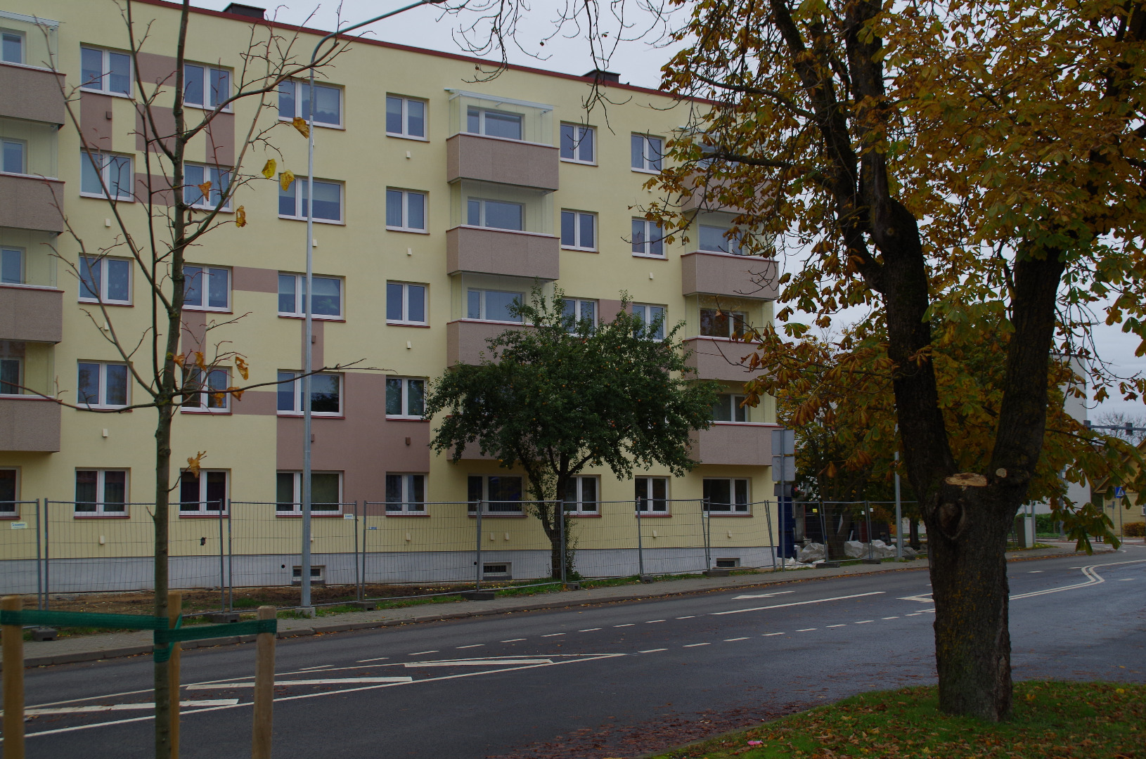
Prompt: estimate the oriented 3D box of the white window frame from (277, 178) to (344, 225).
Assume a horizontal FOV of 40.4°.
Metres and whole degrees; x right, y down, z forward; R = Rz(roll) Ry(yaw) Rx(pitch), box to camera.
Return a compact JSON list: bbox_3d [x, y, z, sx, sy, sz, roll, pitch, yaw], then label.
[{"bbox_3d":[-7.388,-5.033,43.804,1.980,1.200,0.120,3,-7,-32],"label":"white window frame"}]

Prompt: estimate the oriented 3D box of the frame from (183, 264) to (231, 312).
[{"bbox_3d":[-9.744,-2.434,41.433,1.360,1.200,0.100,3,-7,-32],"label":"frame"}]

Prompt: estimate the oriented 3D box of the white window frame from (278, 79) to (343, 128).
[{"bbox_3d":[-7.427,-7.793,44.075,1.980,1.200,0.120,3,-7,-32],"label":"white window frame"}]

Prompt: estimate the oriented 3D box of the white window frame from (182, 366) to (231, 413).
[{"bbox_3d":[-9.839,0.291,41.658,1.390,1.200,0.120,3,-7,-32],"label":"white window frame"}]

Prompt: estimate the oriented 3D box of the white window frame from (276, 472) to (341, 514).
[{"bbox_3d":[-7.186,3.105,42.402,1.950,1.200,0.100,3,-7,-32],"label":"white window frame"}]

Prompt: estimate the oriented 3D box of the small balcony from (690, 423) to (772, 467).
[{"bbox_3d":[5.141,2.119,49.643,3.313,1.247,0.820,3,-7,-32],"label":"small balcony"}]

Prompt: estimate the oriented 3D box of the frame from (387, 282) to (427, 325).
[{"bbox_3d":[-4.753,-2.150,44.488,1.360,1.200,0.100,3,-7,-32],"label":"frame"}]

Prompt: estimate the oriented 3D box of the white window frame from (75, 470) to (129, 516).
[{"bbox_3d":[-11.976,2.872,39.505,1.360,1.200,0.100,3,-7,-32],"label":"white window frame"}]

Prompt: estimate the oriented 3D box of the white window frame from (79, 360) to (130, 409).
[{"bbox_3d":[-12.125,0.170,40.203,1.390,1.200,0.120,3,-7,-32],"label":"white window frame"}]

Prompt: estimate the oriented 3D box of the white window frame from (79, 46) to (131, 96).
[{"bbox_3d":[-12.285,-8.087,40.986,1.390,1.200,0.120,3,-7,-32],"label":"white window frame"}]

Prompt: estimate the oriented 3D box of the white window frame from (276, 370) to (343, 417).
[{"bbox_3d":[-7.207,0.406,42.681,1.950,1.200,0.100,3,-7,-32],"label":"white window frame"}]

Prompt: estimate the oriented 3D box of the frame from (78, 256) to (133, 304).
[{"bbox_3d":[-12.165,-2.556,40.470,1.390,1.200,0.120,3,-7,-32],"label":"frame"}]

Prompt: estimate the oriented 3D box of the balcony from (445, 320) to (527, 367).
[{"bbox_3d":[-2.024,-0.934,46.152,3.418,1.298,0.742,3,-7,-32],"label":"balcony"}]

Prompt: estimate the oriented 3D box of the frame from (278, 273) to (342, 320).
[{"bbox_3d":[-7.345,-2.292,43.538,1.980,1.200,0.120,3,-7,-32],"label":"frame"}]

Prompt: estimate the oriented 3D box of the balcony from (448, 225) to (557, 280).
[{"bbox_3d":[-2.057,-3.666,46.412,3.418,1.282,0.763,3,-7,-32],"label":"balcony"}]

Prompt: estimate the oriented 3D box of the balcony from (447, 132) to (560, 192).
[{"bbox_3d":[-2.054,-6.322,46.073,3.313,1.247,0.820,3,-7,-32],"label":"balcony"}]

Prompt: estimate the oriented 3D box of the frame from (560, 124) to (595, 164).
[{"bbox_3d":[0.126,-7.271,48.102,1.360,1.200,0.100,3,-7,-32],"label":"frame"}]

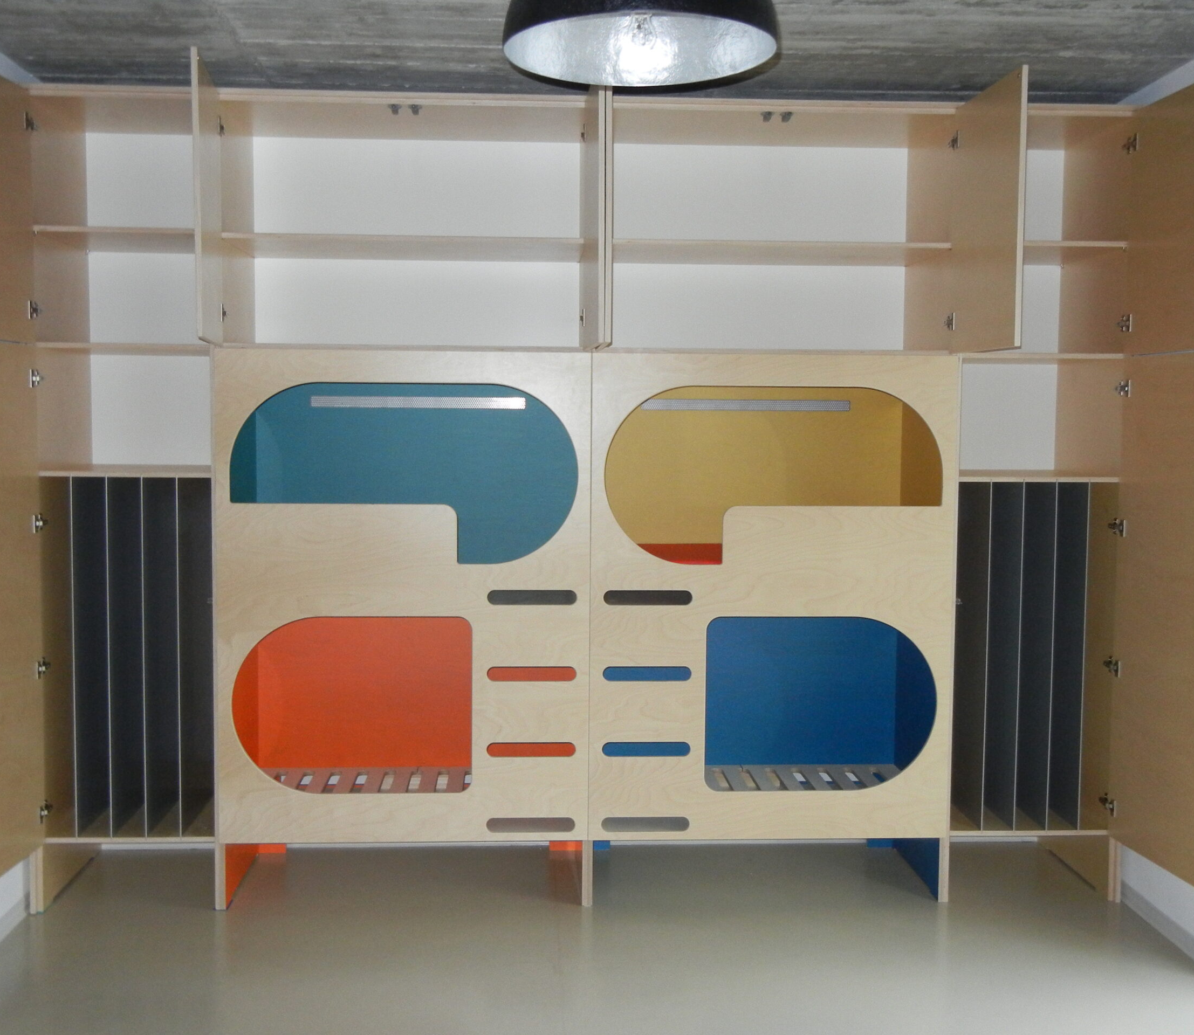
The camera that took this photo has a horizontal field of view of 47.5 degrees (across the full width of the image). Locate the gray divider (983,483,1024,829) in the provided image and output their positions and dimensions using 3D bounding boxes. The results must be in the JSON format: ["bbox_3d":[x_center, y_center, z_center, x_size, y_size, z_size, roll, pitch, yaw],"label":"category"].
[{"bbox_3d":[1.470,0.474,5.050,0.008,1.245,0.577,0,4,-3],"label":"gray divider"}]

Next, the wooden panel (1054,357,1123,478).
[{"bbox_3d":[1.822,-0.365,5.010,0.020,0.415,0.577,0,4,-3],"label":"wooden panel"}]

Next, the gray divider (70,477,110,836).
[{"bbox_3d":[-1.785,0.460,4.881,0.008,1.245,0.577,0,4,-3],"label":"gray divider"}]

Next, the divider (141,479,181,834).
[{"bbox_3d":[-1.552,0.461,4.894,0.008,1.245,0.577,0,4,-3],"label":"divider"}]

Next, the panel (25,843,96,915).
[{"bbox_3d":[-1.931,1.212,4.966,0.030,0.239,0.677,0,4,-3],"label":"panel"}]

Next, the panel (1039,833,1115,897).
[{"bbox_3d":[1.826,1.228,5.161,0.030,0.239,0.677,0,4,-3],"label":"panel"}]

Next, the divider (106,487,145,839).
[{"bbox_3d":[-1.669,0.461,4.888,0.008,1.245,0.577,0,4,-3],"label":"divider"}]

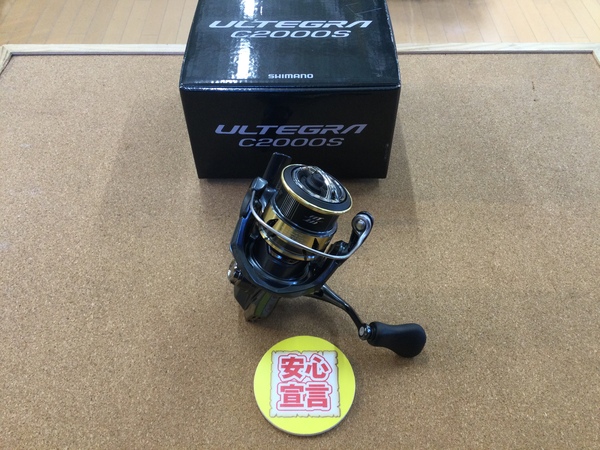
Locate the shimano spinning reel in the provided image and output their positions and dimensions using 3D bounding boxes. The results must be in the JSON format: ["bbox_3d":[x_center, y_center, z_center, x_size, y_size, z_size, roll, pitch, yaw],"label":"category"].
[{"bbox_3d":[0.015,0.015,0.325,0.113,0.104,0.124,13,35,-24],"label":"shimano spinning reel"}]

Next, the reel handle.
[{"bbox_3d":[0.055,0.065,0.309,0.037,0.015,0.021,13,47,-24],"label":"reel handle"}]

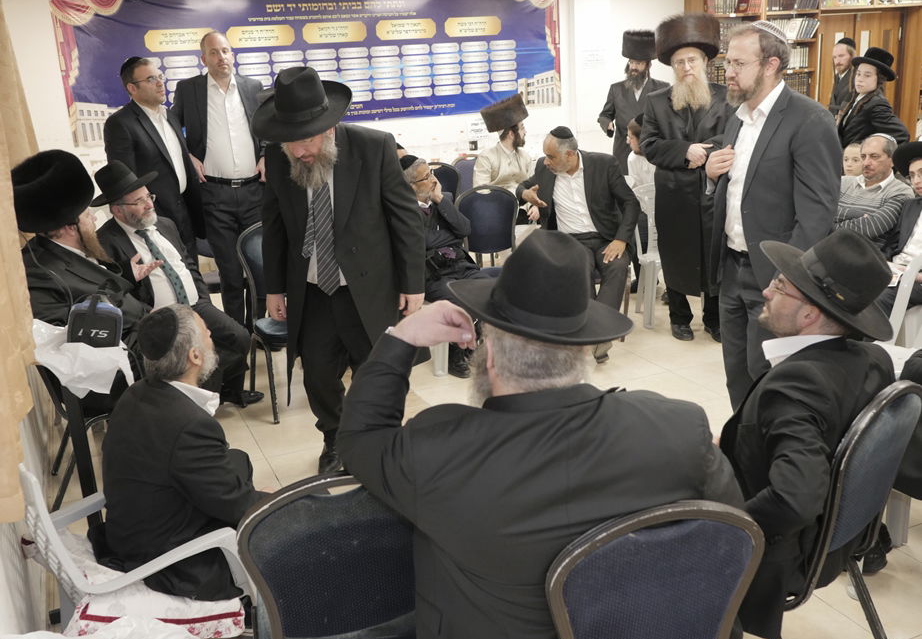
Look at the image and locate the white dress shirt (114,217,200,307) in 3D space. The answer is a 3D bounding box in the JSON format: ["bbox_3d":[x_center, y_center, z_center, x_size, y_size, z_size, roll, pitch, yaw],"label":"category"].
[{"bbox_3d":[-1.519,-0.284,4.250,0.290,0.520,0.410,-11,9,34],"label":"white dress shirt"}]

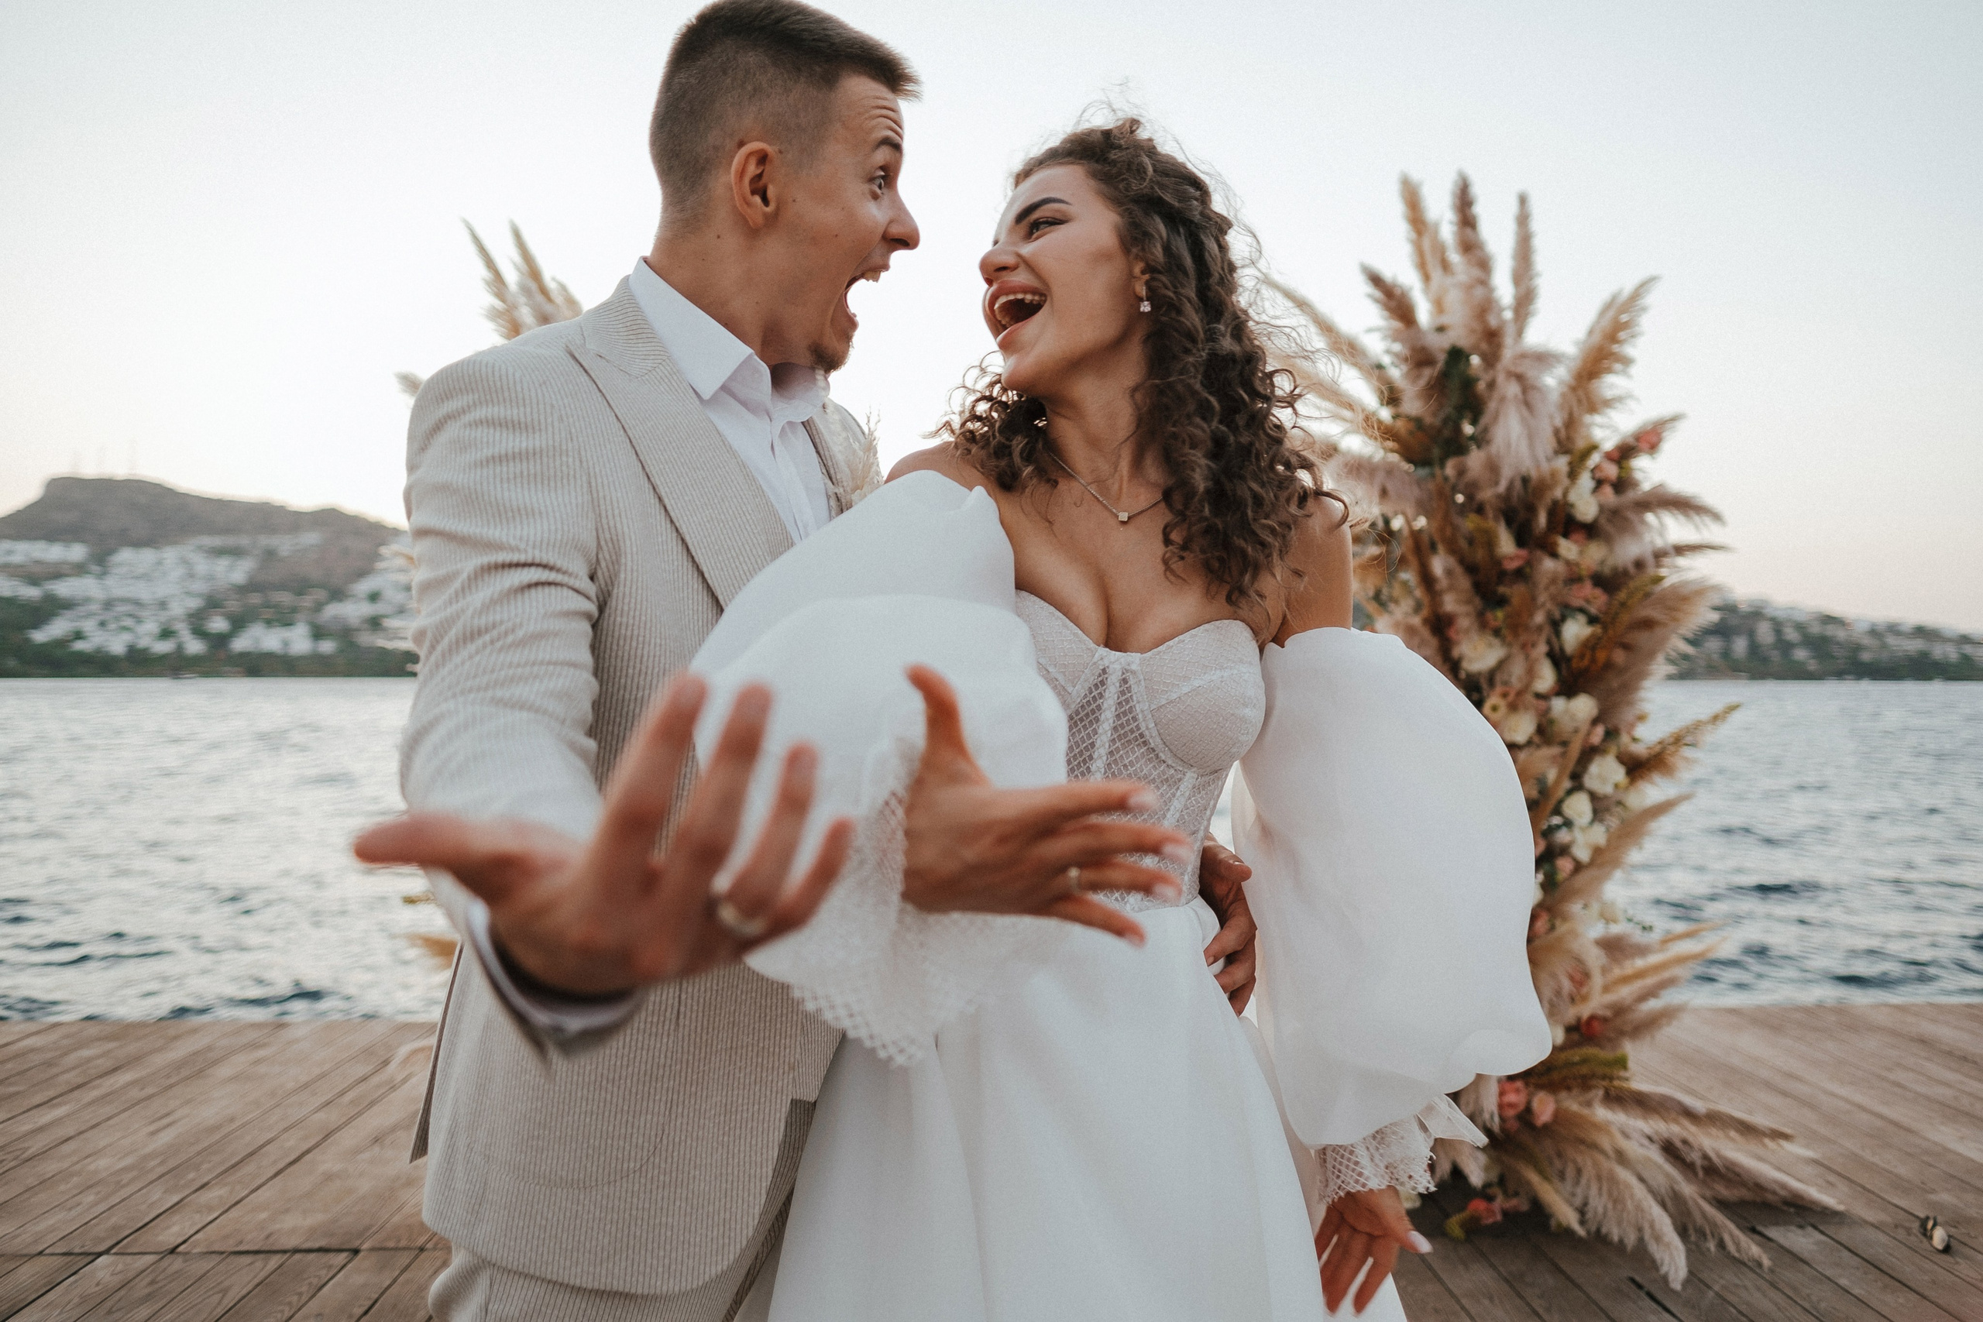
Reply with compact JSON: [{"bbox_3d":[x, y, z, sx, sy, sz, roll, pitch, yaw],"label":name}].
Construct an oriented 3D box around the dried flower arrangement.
[{"bbox_3d":[1.340,0.075,3.170,1.350,2.420,0.980,0,-1,9],"label":"dried flower arrangement"}]

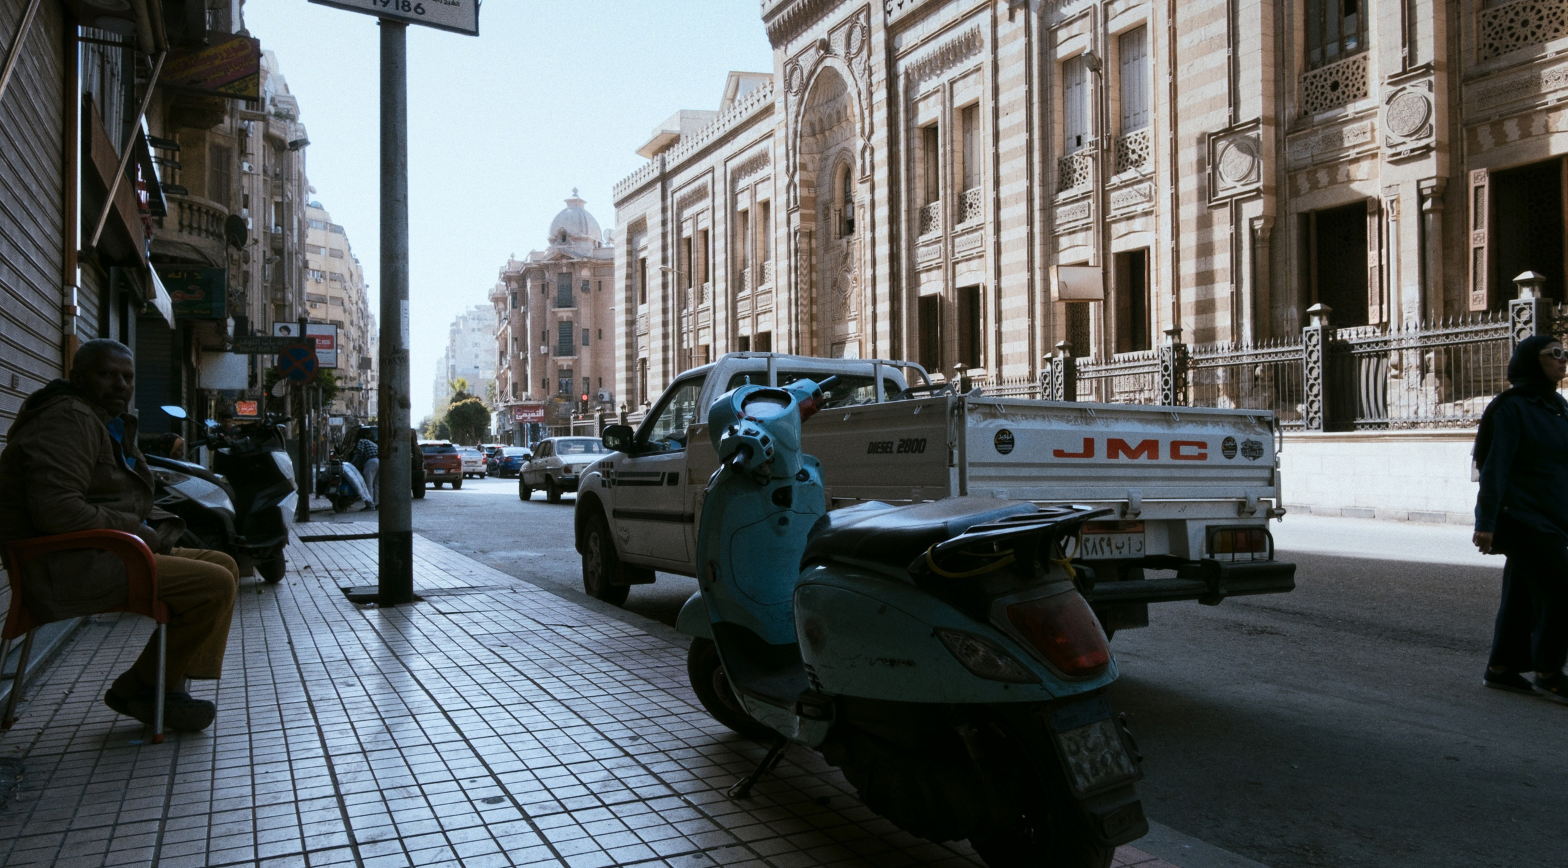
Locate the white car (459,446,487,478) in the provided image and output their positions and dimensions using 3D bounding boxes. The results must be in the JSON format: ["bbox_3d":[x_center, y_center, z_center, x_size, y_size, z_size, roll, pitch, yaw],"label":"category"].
[{"bbox_3d":[-15.186,1.401,49.476,1.700,1.460,4.300,0,-1,-27],"label":"white car"}]

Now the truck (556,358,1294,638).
[{"bbox_3d":[0.242,0.349,6.184,1.720,1.690,5.000,0,-1,-29],"label":"truck"}]

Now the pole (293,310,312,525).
[{"bbox_3d":[-6.856,-0.219,14.904,0.150,2.950,0.150,-1,-1,0],"label":"pole"}]

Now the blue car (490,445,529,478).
[{"bbox_3d":[-13.115,1.370,50.777,1.770,1.470,4.450,0,-1,-24],"label":"blue car"}]

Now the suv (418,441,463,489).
[{"bbox_3d":[-12.565,1.059,36.982,1.830,1.670,4.450,0,-1,-27],"label":"suv"}]

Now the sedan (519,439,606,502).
[{"bbox_3d":[-4.957,0.826,24.686,1.680,1.460,4.450,0,-1,-26],"label":"sedan"}]

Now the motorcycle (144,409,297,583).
[{"bbox_3d":[-3.886,0.423,6.913,0.750,1.280,1.980,-1,-1,14],"label":"motorcycle"}]

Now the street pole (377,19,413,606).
[{"bbox_3d":[-2.407,-0.768,6.473,0.200,3.620,0.200,0,-1,-28],"label":"street pole"}]

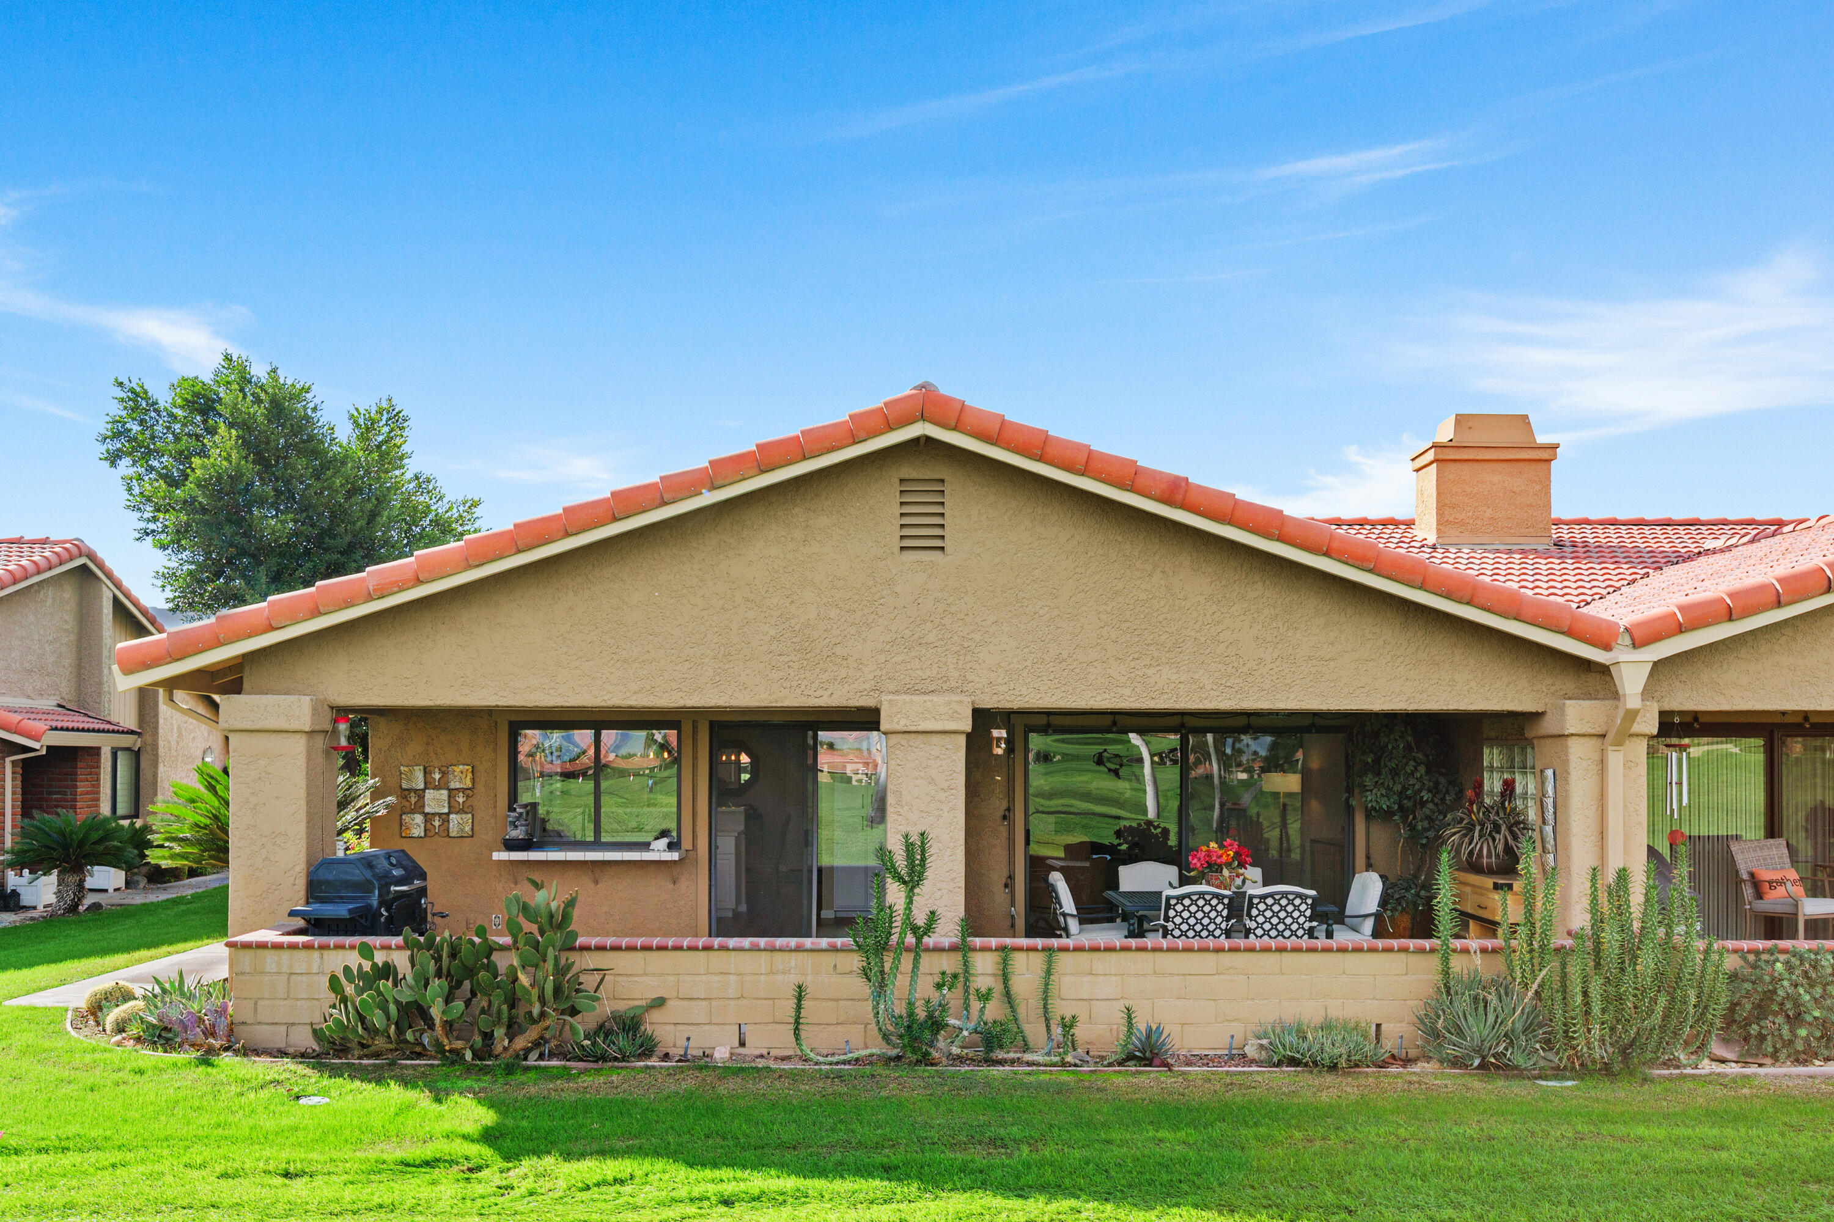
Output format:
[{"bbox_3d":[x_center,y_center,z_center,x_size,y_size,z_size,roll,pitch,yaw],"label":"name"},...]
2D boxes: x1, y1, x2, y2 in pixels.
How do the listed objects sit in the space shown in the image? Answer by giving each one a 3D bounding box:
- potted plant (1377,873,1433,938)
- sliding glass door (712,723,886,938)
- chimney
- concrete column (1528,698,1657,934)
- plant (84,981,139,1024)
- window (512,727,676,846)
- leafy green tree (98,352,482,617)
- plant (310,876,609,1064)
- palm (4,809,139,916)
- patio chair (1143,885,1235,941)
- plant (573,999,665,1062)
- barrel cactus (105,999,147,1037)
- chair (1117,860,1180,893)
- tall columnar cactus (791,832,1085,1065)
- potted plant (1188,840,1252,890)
[{"bbox_3d":[4.200,2.630,11.400,0.470,0.740,0.450,0,-2,0],"label":"potted plant"},{"bbox_3d":[-0.961,2.041,12.250,1.860,2.050,0.120,0,-2,0],"label":"sliding glass door"},{"bbox_3d":[7.008,-1.596,16.300,1.500,1.600,0.750,0,-2,0],"label":"chimney"},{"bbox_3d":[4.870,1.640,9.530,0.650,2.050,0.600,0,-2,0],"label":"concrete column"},{"bbox_3d":[-5.750,2.790,9.450,0.380,0.320,0.380,0,-2,0],"label":"plant"},{"bbox_3d":[-2.760,1.490,11.400,1.450,1.070,0.120,0,-2,0],"label":"window"},{"bbox_3d":[-11.840,-0.350,25.000,7.200,8.900,6.600,0,-2,0],"label":"leafy green tree"},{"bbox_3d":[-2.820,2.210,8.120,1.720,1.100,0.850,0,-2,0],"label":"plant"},{"bbox_3d":[-9.550,2.860,15.000,1.420,1.200,1.400,0,-2,0],"label":"palm"},{"bbox_3d":[1.977,2.436,9.580,0.580,0.920,0.620,0,-2,0],"label":"patio chair"},{"bbox_3d":[-1.885,2.660,8.350,0.530,0.340,0.440,0,-2,0],"label":"plant"},{"bbox_3d":[-5.400,2.775,9.050,0.320,0.280,0.320,0,-2,0],"label":"barrel cactus"},{"bbox_3d":[1.930,2.550,11.020,0.600,0.940,0.660,0,-2,0],"label":"chair"},{"bbox_3d":[0.133,2.089,8.200,1.780,1.410,0.600,0,-2,0],"label":"tall columnar cactus"},{"bbox_3d":[2.323,1.977,10.150,0.480,0.450,0.420,0,-2,0],"label":"potted plant"}]

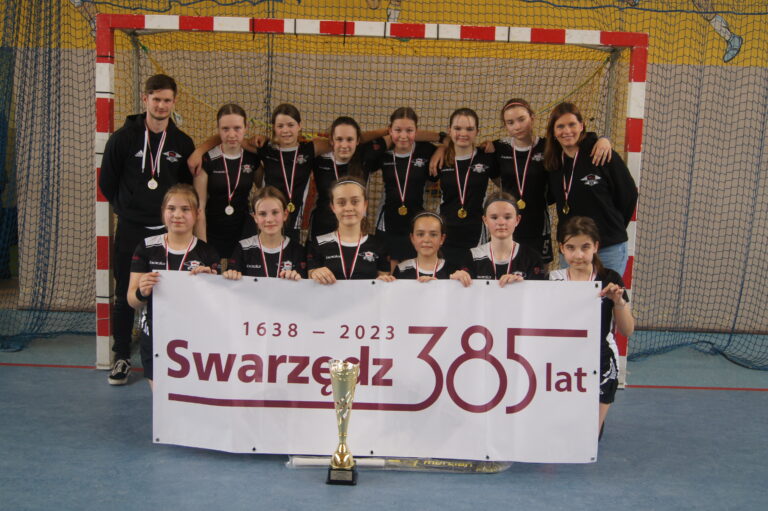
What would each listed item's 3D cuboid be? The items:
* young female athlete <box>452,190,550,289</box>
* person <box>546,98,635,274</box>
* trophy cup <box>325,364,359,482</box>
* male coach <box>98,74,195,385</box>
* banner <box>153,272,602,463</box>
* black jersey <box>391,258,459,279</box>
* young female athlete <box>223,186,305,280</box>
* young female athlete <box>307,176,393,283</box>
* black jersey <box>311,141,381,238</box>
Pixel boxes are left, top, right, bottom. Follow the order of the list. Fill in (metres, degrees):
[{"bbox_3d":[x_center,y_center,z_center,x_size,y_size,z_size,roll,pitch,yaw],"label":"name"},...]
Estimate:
[{"bbox_3d":[0.536,0.279,3.996,0.480,1.170,0.580,2,6,3],"label":"young female athlete"},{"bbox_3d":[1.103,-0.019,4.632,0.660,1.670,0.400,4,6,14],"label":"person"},{"bbox_3d":[-0.160,0.664,3.351,0.120,0.490,0.120,2,6,0],"label":"trophy cup"},{"bbox_3d":[-1.333,-0.153,4.747,0.550,1.740,0.400,1,6,-10],"label":"male coach"},{"bbox_3d":[-0.032,0.487,3.642,1.970,0.790,0.060,2,6,0],"label":"banner"},{"bbox_3d":[0.191,0.269,3.929,0.380,0.520,0.250,2,6,0],"label":"black jersey"},{"bbox_3d":[-0.573,0.244,4.005,0.440,1.155,0.580,2,6,-4],"label":"young female athlete"},{"bbox_3d":[-0.172,0.229,3.999,0.460,1.220,0.580,2,6,0],"label":"young female athlete"},{"bbox_3d":[-0.207,-0.350,4.562,0.430,0.550,0.260,2,6,0],"label":"black jersey"}]

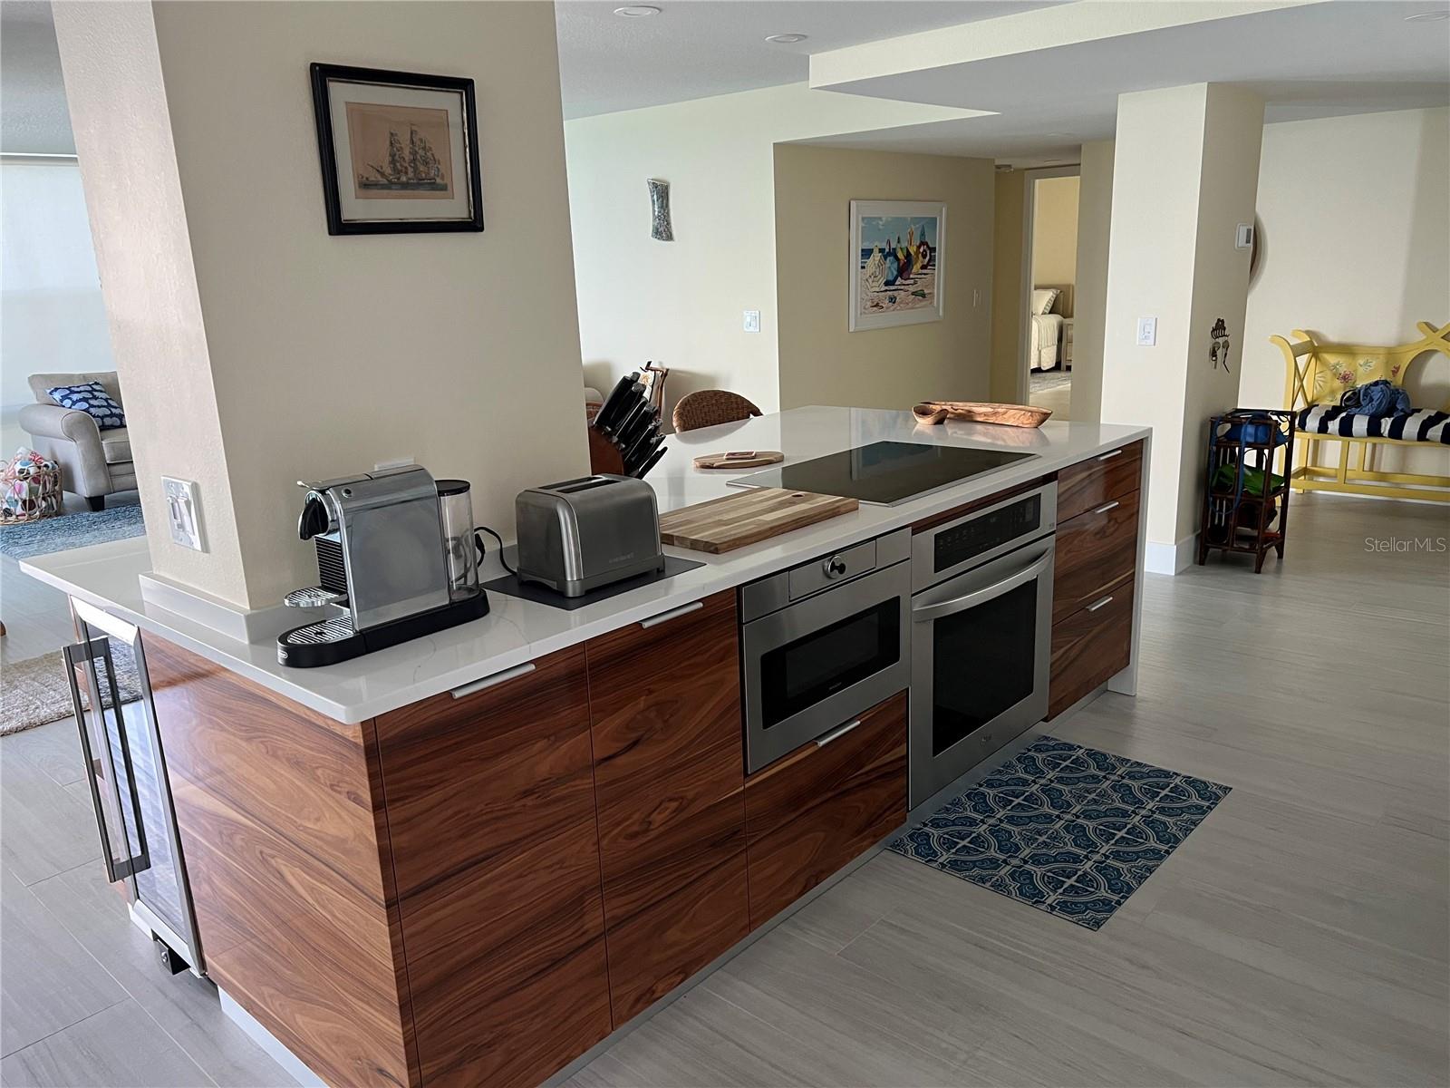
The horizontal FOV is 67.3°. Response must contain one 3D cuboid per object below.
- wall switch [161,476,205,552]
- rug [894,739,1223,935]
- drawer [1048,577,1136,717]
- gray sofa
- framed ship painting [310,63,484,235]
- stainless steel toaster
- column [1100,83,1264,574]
[{"bbox_3d":[-0.938,-0.052,1.881,0.115,0.117,0.008,10,19,41],"label":"wall switch"},{"bbox_3d":[0.928,0.738,2.956,0.569,0.008,0.875,10,19,41],"label":"rug"},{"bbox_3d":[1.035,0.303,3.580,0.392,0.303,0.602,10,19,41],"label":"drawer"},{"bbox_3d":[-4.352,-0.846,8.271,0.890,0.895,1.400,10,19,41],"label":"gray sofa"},{"bbox_3d":[-0.552,-0.669,1.872,0.020,0.260,0.295,10,19,41],"label":"framed ship painting"},{"bbox_3d":[-0.256,-0.028,2.071,0.167,0.182,0.238,10,19,41],"label":"stainless steel toaster"},{"bbox_3d":[2.167,-0.997,5.224,0.401,2.146,0.757,10,19,41],"label":"column"}]

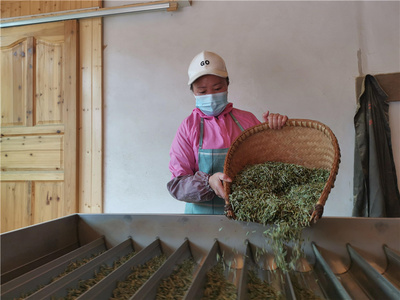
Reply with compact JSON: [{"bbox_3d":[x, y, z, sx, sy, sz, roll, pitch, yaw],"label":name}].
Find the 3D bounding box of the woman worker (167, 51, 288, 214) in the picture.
[{"bbox_3d":[0.100,0.355,1.390,0.520,1.590,0.480,0,-1,-5],"label":"woman worker"}]

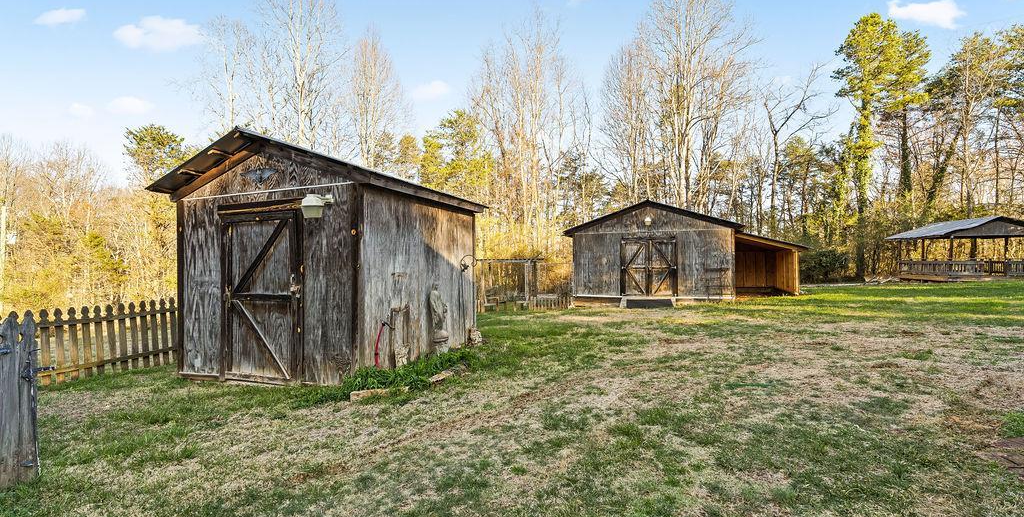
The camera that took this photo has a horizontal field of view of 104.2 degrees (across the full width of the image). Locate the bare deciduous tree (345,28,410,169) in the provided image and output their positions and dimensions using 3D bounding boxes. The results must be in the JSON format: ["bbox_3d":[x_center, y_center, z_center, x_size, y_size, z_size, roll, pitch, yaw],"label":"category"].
[{"bbox_3d":[-12.157,-9.400,36.000,5.800,23.000,5.800,-1,-1,0],"label":"bare deciduous tree"}]

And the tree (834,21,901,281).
[{"bbox_3d":[27.669,-8.756,31.000,4.800,20.470,4.600,-1,-1,0],"label":"tree"}]

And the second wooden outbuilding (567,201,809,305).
[{"bbox_3d":[6.735,-0.162,16.955,8.200,4.000,5.100,-1,-1,18],"label":"second wooden outbuilding"}]

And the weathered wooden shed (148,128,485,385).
[{"bbox_3d":[-2.680,0.068,6.418,3.400,3.120,3.540,-1,-1,20],"label":"weathered wooden shed"}]

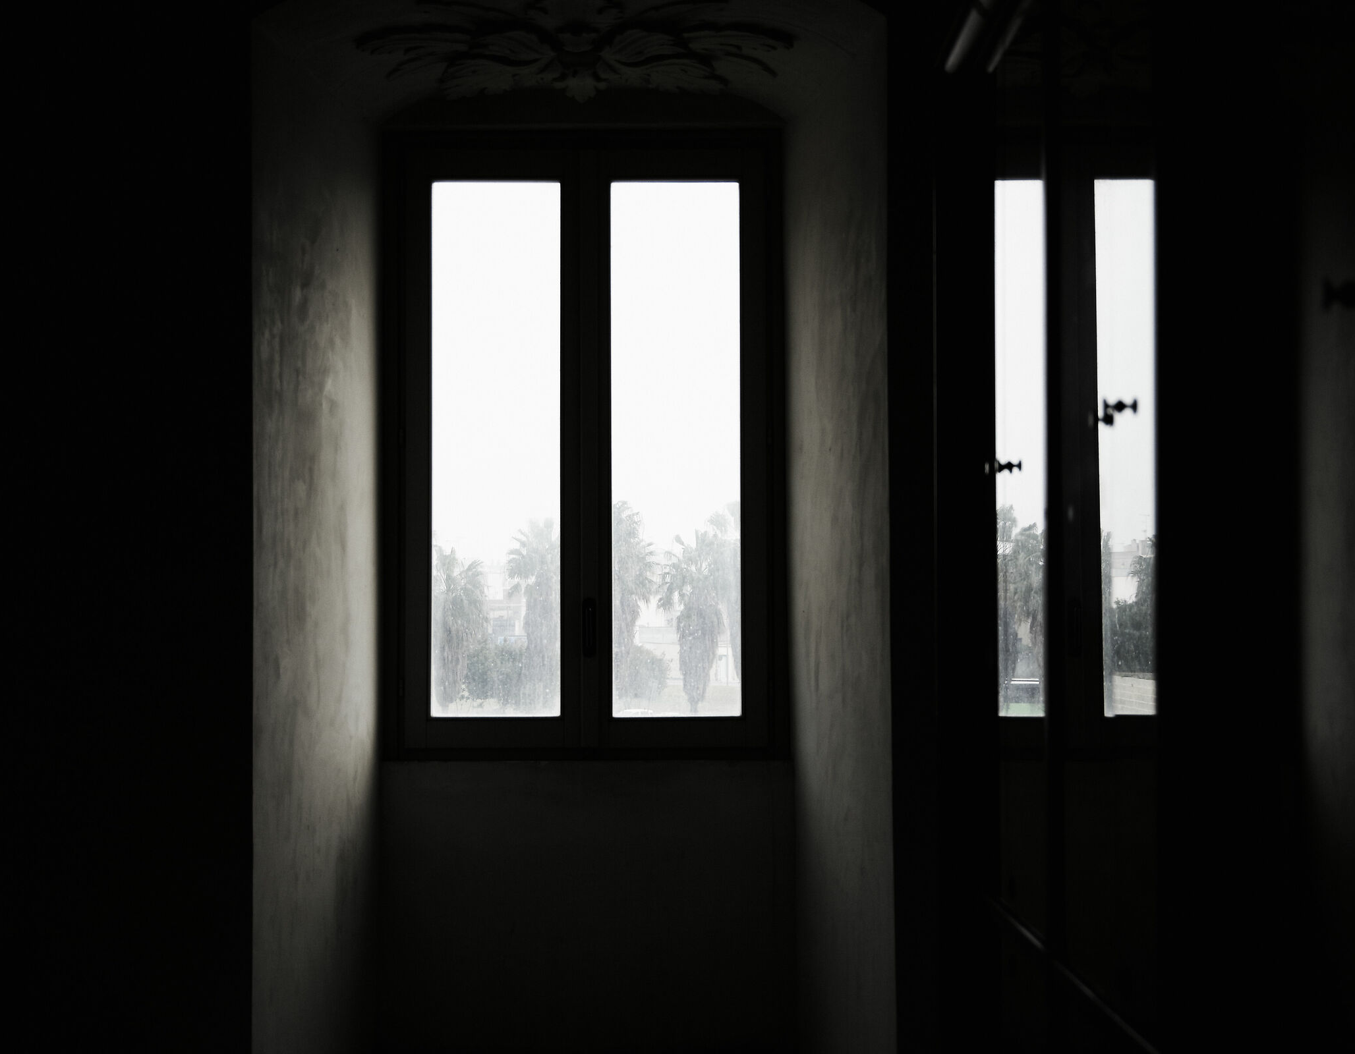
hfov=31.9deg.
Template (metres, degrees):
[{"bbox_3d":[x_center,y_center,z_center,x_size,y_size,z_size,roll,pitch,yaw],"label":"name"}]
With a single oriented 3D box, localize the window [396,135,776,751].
[{"bbox_3d":[-0.272,-0.249,7.130,1.150,1.850,0.100,0,-2,0],"label":"window"}]

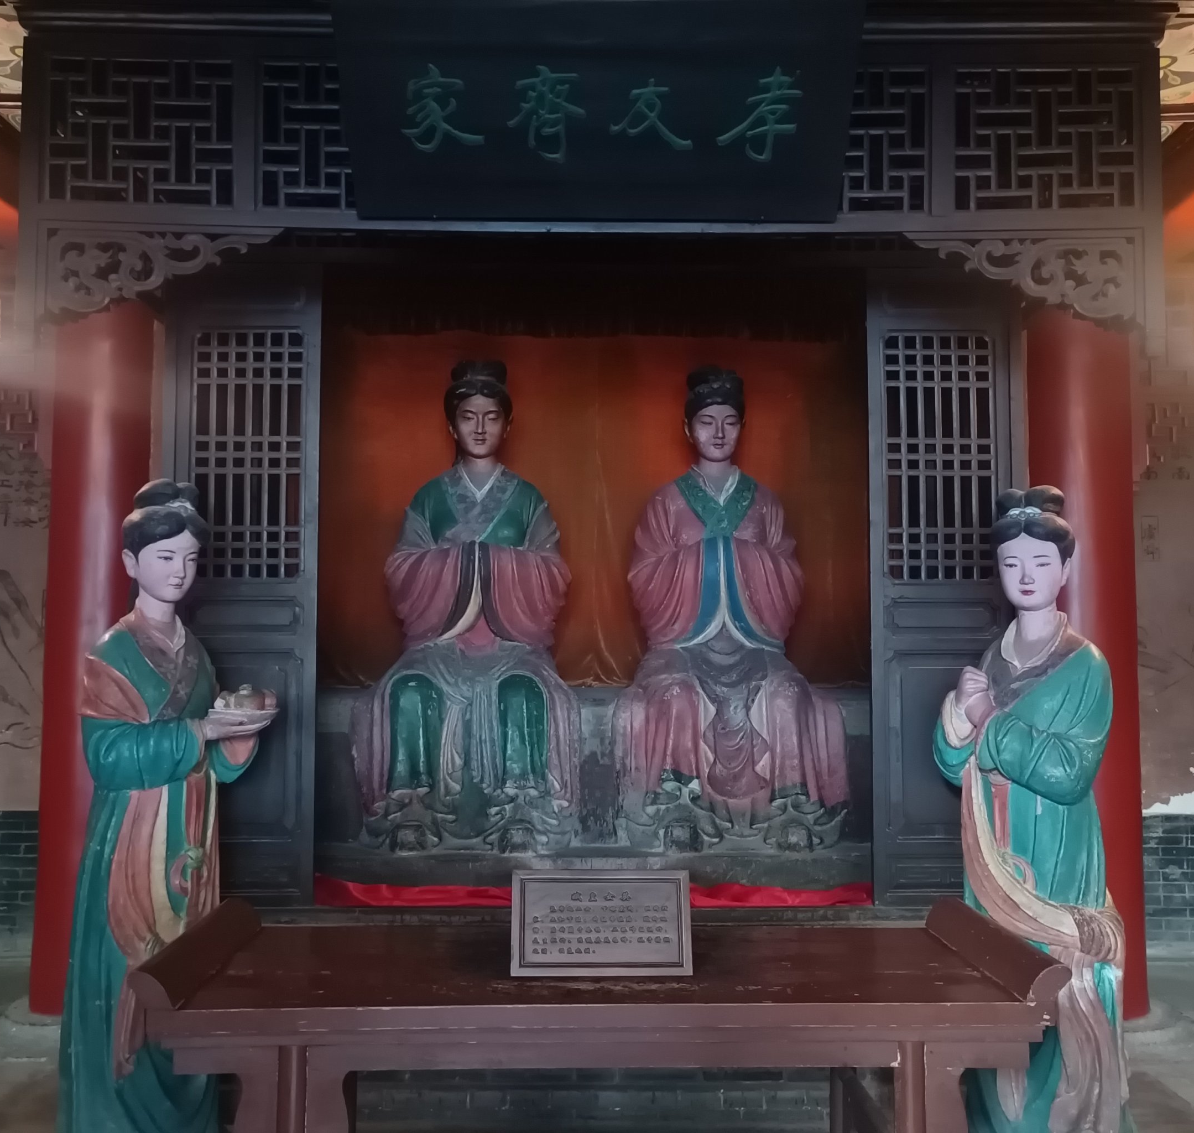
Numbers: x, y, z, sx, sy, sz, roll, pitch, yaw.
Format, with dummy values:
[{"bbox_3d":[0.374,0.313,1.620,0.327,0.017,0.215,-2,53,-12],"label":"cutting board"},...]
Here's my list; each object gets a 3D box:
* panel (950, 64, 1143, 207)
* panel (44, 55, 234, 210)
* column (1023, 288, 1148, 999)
[{"bbox_3d":[1.832,-1.745,4.815,0.755,0.599,0.060,0,-3,-1],"label":"panel"},{"bbox_3d":[-1.844,-1.755,4.756,0.755,0.604,0.060,0,-3,-1],"label":"panel"},{"bbox_3d":[2.123,0.292,5.126,0.450,3.170,0.450,0,-3,-1],"label":"column"}]

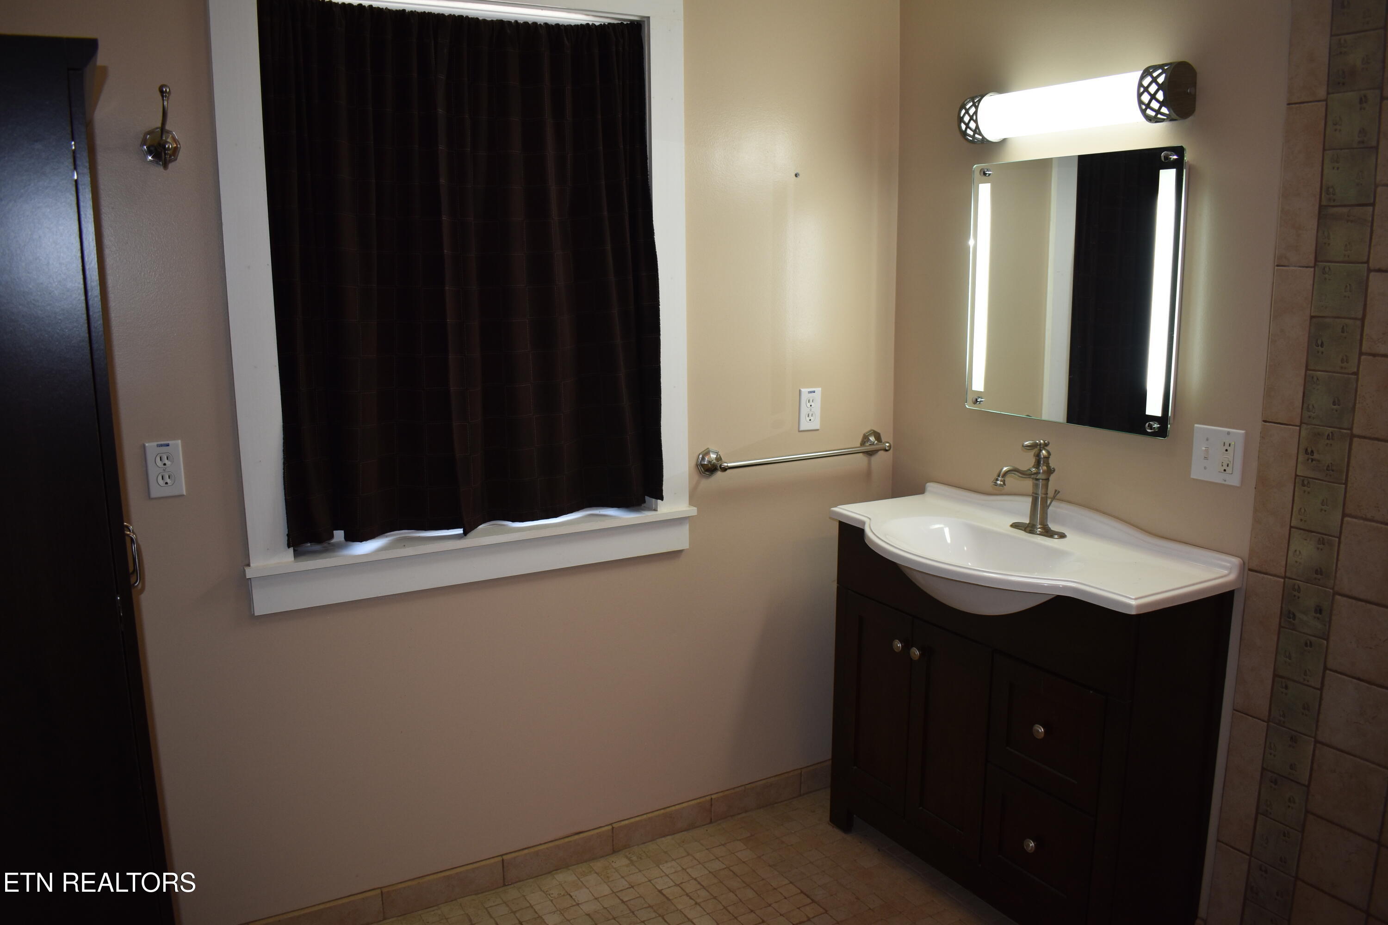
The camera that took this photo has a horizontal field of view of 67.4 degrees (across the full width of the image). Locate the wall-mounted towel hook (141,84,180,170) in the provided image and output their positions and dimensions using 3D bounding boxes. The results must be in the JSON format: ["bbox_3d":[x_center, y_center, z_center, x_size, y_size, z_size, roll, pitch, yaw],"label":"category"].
[{"bbox_3d":[-1.032,-0.648,2.014,0.072,0.156,0.068,-6,12,-29],"label":"wall-mounted towel hook"}]

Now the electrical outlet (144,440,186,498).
[{"bbox_3d":[-1.083,0.015,2.133,0.069,0.114,0.008,-6,12,-29],"label":"electrical outlet"}]

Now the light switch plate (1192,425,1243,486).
[{"bbox_3d":[1.095,-0.015,2.175,0.008,0.116,0.116,-6,12,-29],"label":"light switch plate"}]

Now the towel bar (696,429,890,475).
[{"bbox_3d":[0.303,-0.022,2.879,0.632,0.075,0.088,-6,12,-29],"label":"towel bar"}]

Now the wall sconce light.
[{"bbox_3d":[0.846,-0.808,2.375,0.097,0.116,0.595,-6,12,-29],"label":"wall sconce light"}]

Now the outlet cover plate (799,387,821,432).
[{"bbox_3d":[0.325,-0.149,2.917,0.070,0.115,0.008,-6,12,-29],"label":"outlet cover plate"}]

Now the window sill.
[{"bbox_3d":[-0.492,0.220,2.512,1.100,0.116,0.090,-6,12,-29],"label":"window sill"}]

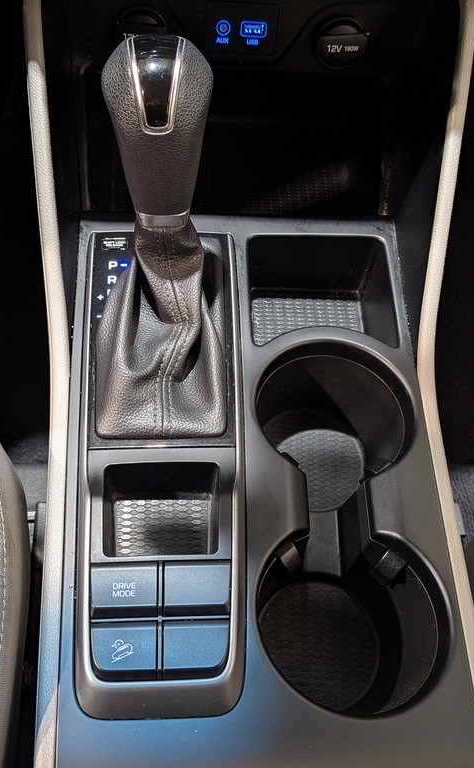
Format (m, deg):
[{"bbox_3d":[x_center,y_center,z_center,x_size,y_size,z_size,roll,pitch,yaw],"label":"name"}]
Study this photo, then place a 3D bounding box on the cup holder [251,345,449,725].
[{"bbox_3d":[0.051,0.080,0.393,0.090,0.080,0.195,1,60,-6],"label":"cup holder"}]

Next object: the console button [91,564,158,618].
[{"bbox_3d":[-0.052,0.096,0.330,0.030,0.008,0.025,1,60,-6],"label":"console button"}]

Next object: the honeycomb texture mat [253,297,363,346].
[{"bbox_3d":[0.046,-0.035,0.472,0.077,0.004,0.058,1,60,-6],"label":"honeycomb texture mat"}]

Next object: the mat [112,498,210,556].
[{"bbox_3d":[-0.040,0.079,0.380,0.052,0.004,0.040,1,60,-6],"label":"mat"}]

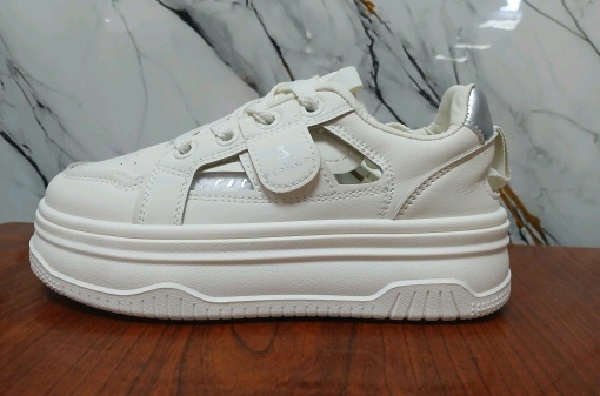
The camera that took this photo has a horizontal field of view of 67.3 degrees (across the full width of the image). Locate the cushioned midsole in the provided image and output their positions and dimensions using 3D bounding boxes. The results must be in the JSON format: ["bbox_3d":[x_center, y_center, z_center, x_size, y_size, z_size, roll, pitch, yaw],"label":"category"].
[{"bbox_3d":[-0.021,0.025,0.259,0.272,0.041,0.098,1,5,3],"label":"cushioned midsole"}]

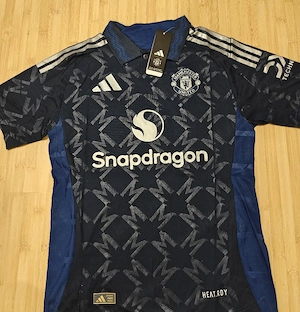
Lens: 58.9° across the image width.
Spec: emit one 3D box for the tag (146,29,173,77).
[{"bbox_3d":[0.024,-0.254,0.657,0.042,0.006,0.121,11,79,2],"label":"tag"}]

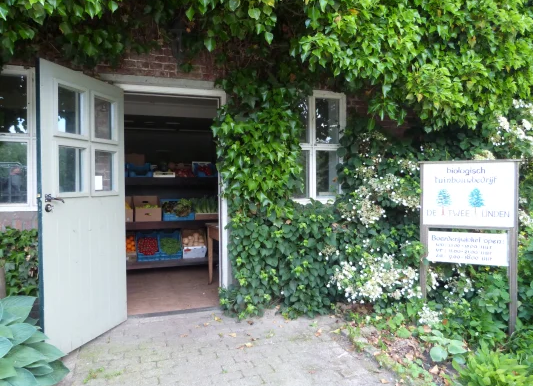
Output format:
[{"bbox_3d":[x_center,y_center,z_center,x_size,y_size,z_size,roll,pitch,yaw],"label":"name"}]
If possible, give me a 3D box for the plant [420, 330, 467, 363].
[{"bbox_3d":[1.301,1.128,2.830,0.330,0.170,0.290,1,2,25],"label":"plant"}]

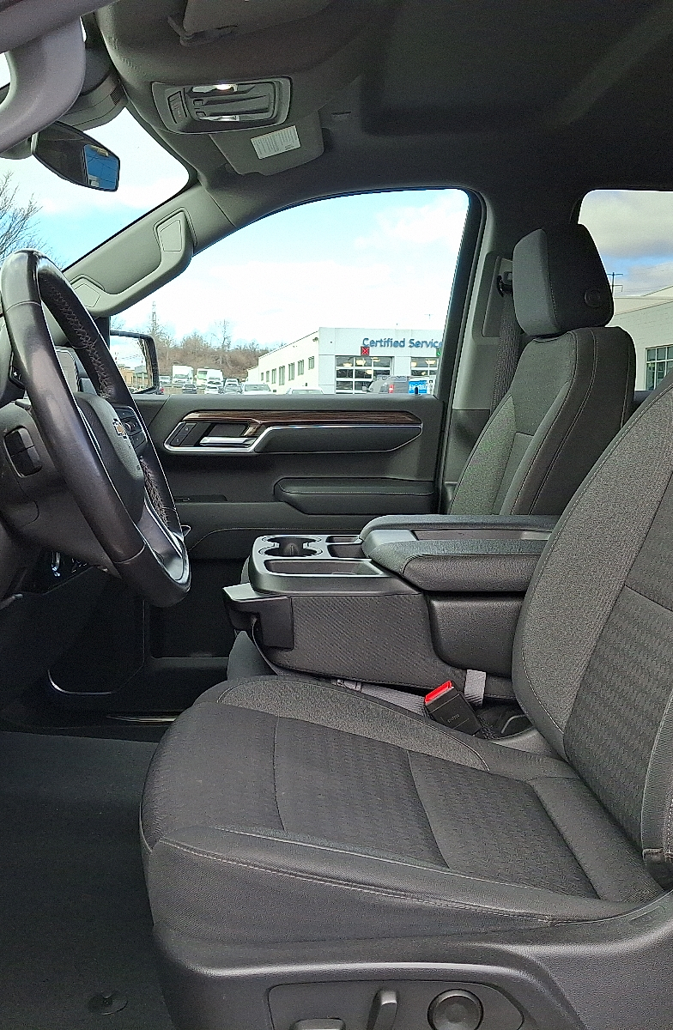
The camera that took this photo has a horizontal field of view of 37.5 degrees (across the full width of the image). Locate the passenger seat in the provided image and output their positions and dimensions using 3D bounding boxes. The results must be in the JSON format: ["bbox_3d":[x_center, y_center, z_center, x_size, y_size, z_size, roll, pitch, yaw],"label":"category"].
[{"bbox_3d":[0.302,-0.158,1.794,0.360,0.690,0.520,0,7,-2],"label":"passenger seat"}]

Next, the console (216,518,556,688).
[{"bbox_3d":[0.081,0.121,1.483,0.473,0.203,0.380,0,7,-3],"label":"console"}]

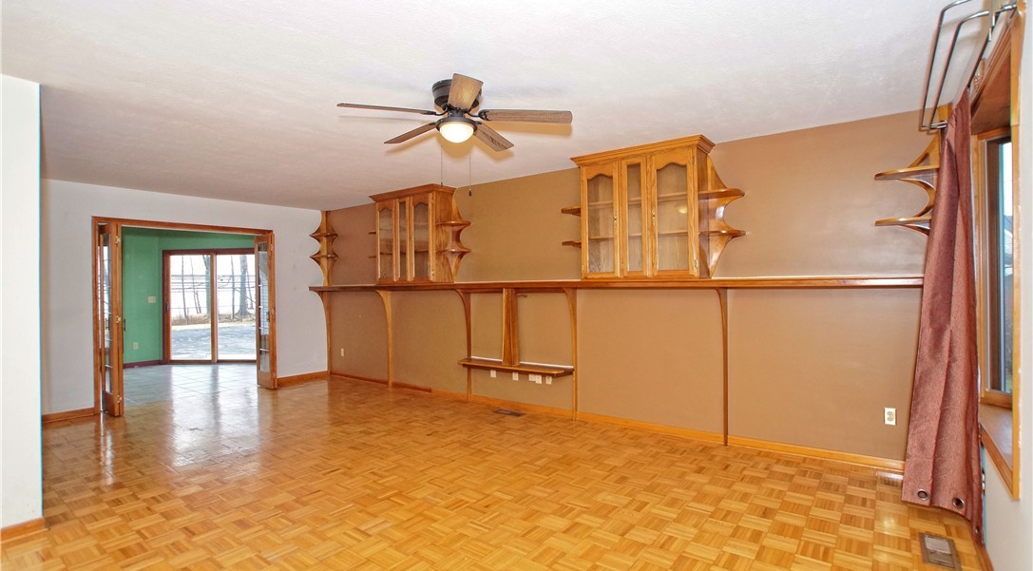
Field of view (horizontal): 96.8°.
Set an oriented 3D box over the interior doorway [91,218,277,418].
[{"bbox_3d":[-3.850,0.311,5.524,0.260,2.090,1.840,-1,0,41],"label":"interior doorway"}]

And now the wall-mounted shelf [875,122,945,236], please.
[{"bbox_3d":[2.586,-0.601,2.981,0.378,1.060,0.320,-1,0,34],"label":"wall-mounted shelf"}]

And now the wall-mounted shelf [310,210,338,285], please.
[{"bbox_3d":[-2.816,-0.537,6.709,0.300,1.120,0.290,-1,0,34],"label":"wall-mounted shelf"}]

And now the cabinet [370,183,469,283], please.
[{"bbox_3d":[-1.353,-0.557,5.658,1.706,1.110,0.370,-1,0,34],"label":"cabinet"}]

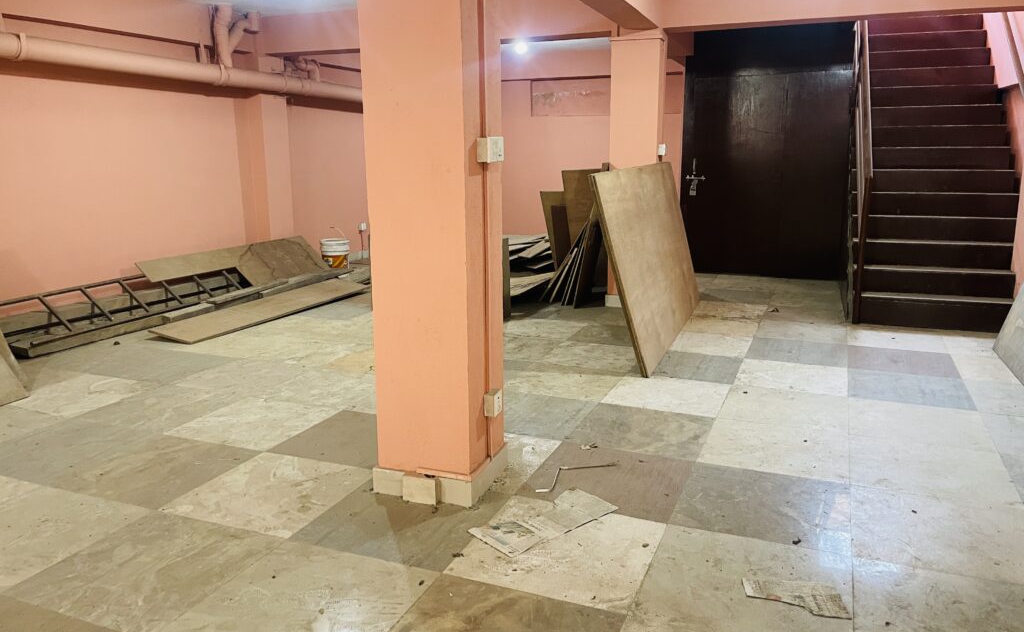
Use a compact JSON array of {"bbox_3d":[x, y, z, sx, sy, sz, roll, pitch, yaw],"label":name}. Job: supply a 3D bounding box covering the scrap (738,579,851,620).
[{"bbox_3d":[0.854,0.846,2.329,0.282,0.010,0.188,2,12,10],"label":"scrap"}]

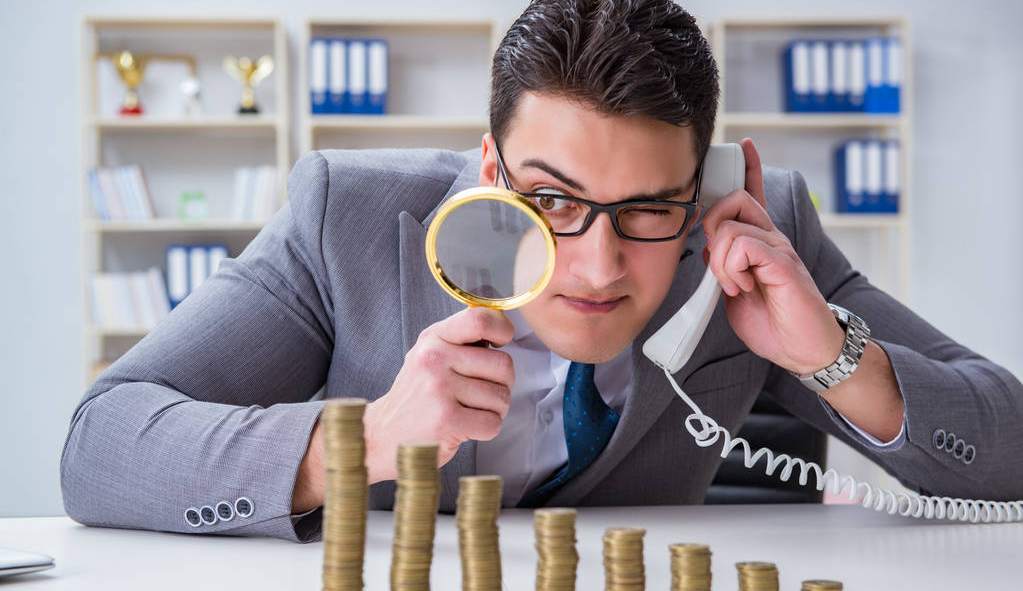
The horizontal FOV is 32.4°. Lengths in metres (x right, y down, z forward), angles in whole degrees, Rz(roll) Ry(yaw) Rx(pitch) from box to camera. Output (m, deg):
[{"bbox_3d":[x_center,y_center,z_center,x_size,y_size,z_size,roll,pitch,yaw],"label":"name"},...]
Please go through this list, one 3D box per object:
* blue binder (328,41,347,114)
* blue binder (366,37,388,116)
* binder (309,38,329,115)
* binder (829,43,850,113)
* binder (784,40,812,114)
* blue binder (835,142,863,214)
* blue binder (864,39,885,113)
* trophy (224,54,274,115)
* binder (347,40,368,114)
[{"bbox_3d":[-0.733,-0.916,7.509,0.080,0.318,0.280,0,0,-3],"label":"blue binder"},{"bbox_3d":[-0.569,-0.917,7.523,0.080,0.318,0.280,0,0,-3],"label":"blue binder"},{"bbox_3d":[-0.813,-0.915,7.502,0.080,0.318,0.280,0,0,-3],"label":"binder"},{"bbox_3d":[1.405,-0.939,7.688,0.080,0.318,0.280,0,0,-1],"label":"binder"},{"bbox_3d":[1.242,-0.937,7.674,0.080,0.318,0.280,0,0,1],"label":"binder"},{"bbox_3d":[1.466,-0.509,7.693,0.080,0.318,0.280,0,0,0],"label":"blue binder"},{"bbox_3d":[1.545,-0.937,7.671,0.080,0.318,0.280,0,0,-3],"label":"blue binder"},{"bbox_3d":[-1.111,-0.881,7.448,0.205,0.255,0.095,0,0,-4],"label":"trophy"},{"bbox_3d":[-0.652,-0.916,7.516,0.080,0.318,0.280,0,0,-3],"label":"binder"}]

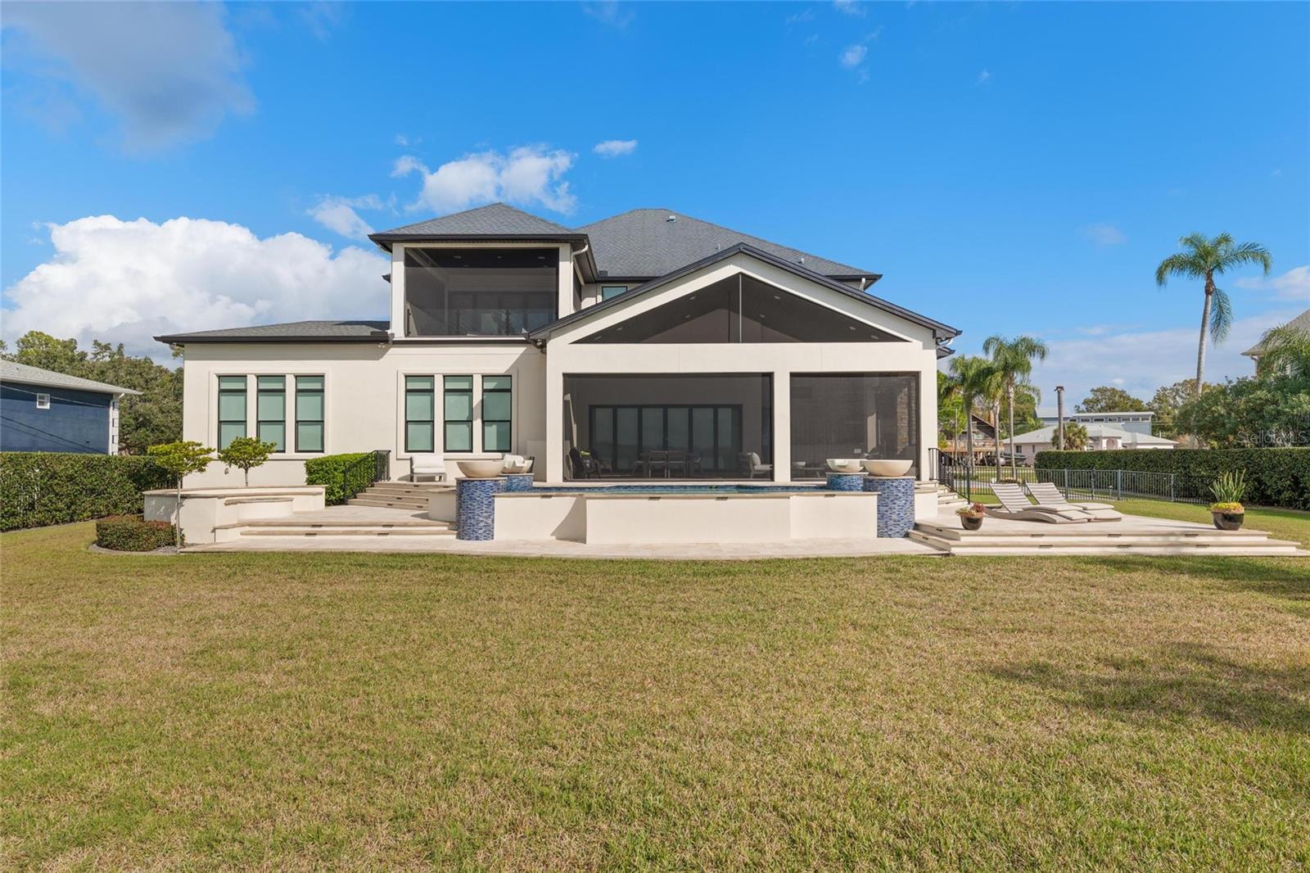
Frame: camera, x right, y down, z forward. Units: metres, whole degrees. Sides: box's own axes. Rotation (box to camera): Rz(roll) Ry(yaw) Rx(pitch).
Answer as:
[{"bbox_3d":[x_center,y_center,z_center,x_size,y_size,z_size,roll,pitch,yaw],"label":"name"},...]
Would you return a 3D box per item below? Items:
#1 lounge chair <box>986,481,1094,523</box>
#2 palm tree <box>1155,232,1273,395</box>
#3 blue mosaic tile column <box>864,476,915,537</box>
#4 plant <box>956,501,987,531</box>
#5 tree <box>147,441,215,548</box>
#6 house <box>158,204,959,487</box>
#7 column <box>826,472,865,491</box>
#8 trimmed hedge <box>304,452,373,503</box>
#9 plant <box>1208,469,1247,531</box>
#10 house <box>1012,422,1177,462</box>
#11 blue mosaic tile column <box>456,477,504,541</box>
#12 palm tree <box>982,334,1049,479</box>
[{"bbox_3d":[8.254,1.402,15.798,0.782,0.786,1.954,0,-1,-24],"label":"lounge chair"},{"bbox_3d":[25.100,-3.544,32.960,4.400,11.900,4.300,0,-1,0],"label":"palm tree"},{"bbox_3d":[4.942,1.460,15.303,1.070,1.224,1.070,0,-1,0],"label":"blue mosaic tile column"},{"bbox_3d":[6.317,1.561,14.492,0.580,0.570,0.550,0,-1,0],"label":"plant"},{"bbox_3d":[-9.590,1.160,14.735,1.220,2.170,1.180,0,-1,0],"label":"tree"},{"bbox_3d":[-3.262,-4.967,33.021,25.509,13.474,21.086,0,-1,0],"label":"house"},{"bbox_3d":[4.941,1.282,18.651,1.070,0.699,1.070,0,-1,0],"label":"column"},{"bbox_3d":[-9.563,1.247,21.996,1.286,1.419,2.057,0,-1,-3],"label":"trimmed hedge"},{"bbox_3d":[10.855,1.173,13.765,0.699,1.146,0.699,0,-1,0],"label":"plant"},{"bbox_3d":[52.043,0.831,86.926,14.400,5.143,10.800,0,-1,0],"label":"house"},{"bbox_3d":[-3.831,1.566,16.021,1.050,1.330,1.050,0,-1,0],"label":"blue mosaic tile column"},{"bbox_3d":[21.072,-1.642,42.710,3.700,8.500,3.600,0,-1,0],"label":"palm tree"}]

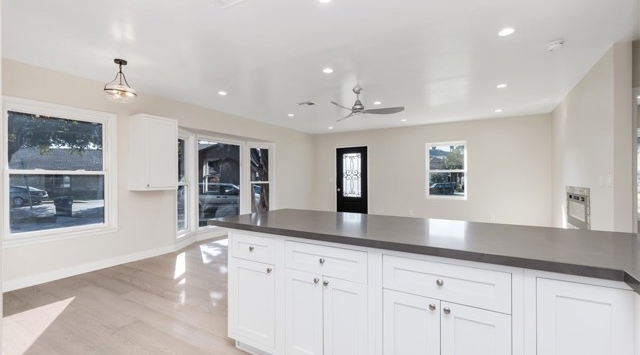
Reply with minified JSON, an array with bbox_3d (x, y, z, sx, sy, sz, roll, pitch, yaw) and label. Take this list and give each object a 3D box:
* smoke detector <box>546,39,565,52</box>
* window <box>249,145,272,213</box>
[{"bbox_3d":[2.186,-1.225,2.641,0.139,0.050,0.139,0,0,31],"label":"smoke detector"},{"bbox_3d":[-1.378,0.106,6.603,0.582,1.744,0.081,0,0,-32],"label":"window"}]

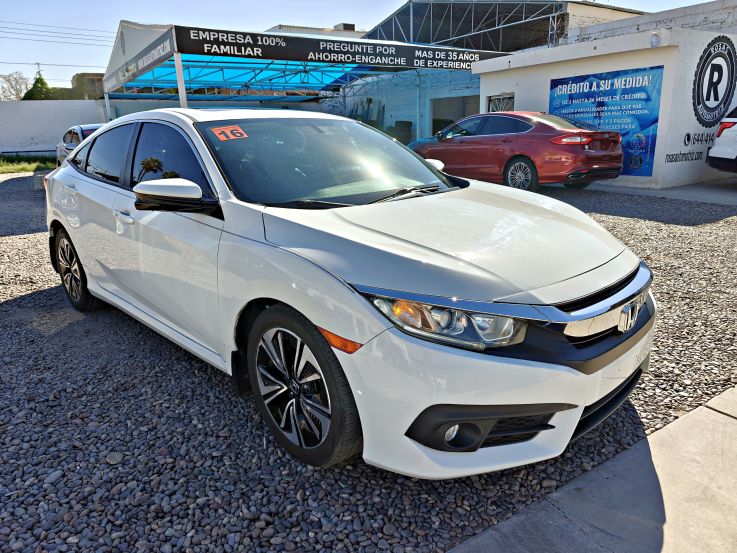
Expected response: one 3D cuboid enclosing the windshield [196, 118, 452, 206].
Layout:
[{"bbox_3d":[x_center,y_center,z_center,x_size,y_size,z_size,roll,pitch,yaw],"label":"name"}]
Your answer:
[{"bbox_3d":[-0.159,-0.649,2.641,1.480,0.120,0.970,-16,49,-43],"label":"windshield"}]

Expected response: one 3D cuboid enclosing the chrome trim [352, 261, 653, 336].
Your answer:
[{"bbox_3d":[0.698,0.012,1.933,0.660,0.200,1.500,14,21,43],"label":"chrome trim"}]

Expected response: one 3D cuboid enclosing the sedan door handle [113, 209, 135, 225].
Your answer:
[{"bbox_3d":[-1.280,-0.318,2.575,0.250,0.050,0.055,14,21,43],"label":"sedan door handle"}]

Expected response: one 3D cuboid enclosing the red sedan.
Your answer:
[{"bbox_3d":[2.624,-2.573,9.994,1.880,1.475,4.870,-11,18,-31],"label":"red sedan"}]

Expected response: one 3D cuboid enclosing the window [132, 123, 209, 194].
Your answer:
[{"bbox_3d":[-0.959,-0.598,2.421,1.060,0.390,0.050,14,-4,43],"label":"window"}]

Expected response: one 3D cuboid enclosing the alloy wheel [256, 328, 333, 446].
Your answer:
[{"bbox_3d":[-0.228,0.402,1.882,0.455,0.455,0.180,14,21,43],"label":"alloy wheel"}]

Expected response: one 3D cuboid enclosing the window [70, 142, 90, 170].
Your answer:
[{"bbox_3d":[-2.046,-0.857,3.481,0.360,0.210,0.040,14,-4,43],"label":"window"}]

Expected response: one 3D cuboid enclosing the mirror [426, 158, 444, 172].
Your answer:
[{"bbox_3d":[0.497,-0.709,3.332,0.240,0.170,0.230,14,21,43],"label":"mirror"}]

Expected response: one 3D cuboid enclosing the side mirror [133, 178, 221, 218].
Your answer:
[{"bbox_3d":[-0.824,-0.329,2.035,0.240,0.170,0.230,14,21,43],"label":"side mirror"}]

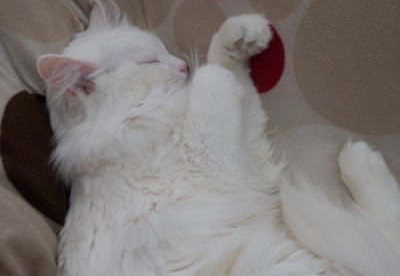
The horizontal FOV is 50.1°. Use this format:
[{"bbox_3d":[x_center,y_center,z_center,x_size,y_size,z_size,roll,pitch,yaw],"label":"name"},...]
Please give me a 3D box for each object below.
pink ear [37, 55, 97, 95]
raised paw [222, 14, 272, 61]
[{"bbox_3d":[-0.144,-0.068,0.460,0.056,0.038,0.025,20,25,15],"label":"pink ear"},{"bbox_3d":[0.052,-0.110,0.470,0.048,0.038,0.042,15,97,31],"label":"raised paw"}]

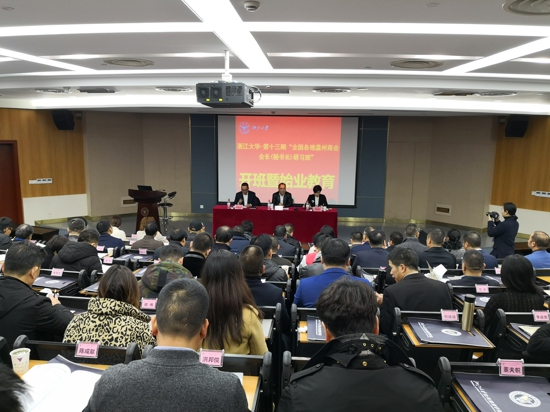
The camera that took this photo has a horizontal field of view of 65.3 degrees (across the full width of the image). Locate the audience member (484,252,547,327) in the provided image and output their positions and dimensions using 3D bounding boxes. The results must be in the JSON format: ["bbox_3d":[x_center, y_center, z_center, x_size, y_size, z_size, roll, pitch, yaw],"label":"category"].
[{"bbox_3d":[1.520,0.871,2.994,0.460,1.200,0.750,1,9,-1],"label":"audience member"}]

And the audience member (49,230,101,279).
[{"bbox_3d":[-1.919,0.819,4.511,0.580,1.200,0.720,3,9,12],"label":"audience member"}]

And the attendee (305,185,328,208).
[{"bbox_3d":[0.926,0.180,9.502,0.500,1.240,0.750,2,9,5],"label":"attendee"}]

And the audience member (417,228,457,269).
[{"bbox_3d":[1.664,0.818,4.708,0.520,1.220,0.700,0,9,-3],"label":"audience member"}]

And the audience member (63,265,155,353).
[{"bbox_3d":[-0.760,0.846,2.323,0.500,1.200,0.750,2,9,10],"label":"audience member"}]

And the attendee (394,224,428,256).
[{"bbox_3d":[1.724,0.825,5.620,0.520,1.240,0.700,1,9,1],"label":"attendee"}]

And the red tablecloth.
[{"bbox_3d":[0.025,0.430,9.985,2.780,0.740,0.600,1,9,3],"label":"red tablecloth"}]

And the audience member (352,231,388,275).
[{"bbox_3d":[1.026,0.839,4.713,0.520,1.220,0.700,1,9,1],"label":"audience member"}]

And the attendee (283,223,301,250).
[{"bbox_3d":[0.223,0.824,6.638,0.500,1.210,0.800,1,10,4],"label":"attendee"}]

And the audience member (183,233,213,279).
[{"bbox_3d":[-0.646,0.815,4.100,0.500,1.230,0.800,2,10,6],"label":"audience member"}]

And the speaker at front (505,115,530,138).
[{"bbox_3d":[5.384,-1.884,9.560,0.370,0.600,0.360,1,32,3],"label":"speaker at front"}]

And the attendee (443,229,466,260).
[{"bbox_3d":[2.257,0.860,5.728,0.460,1.200,0.780,0,10,-2],"label":"attendee"}]

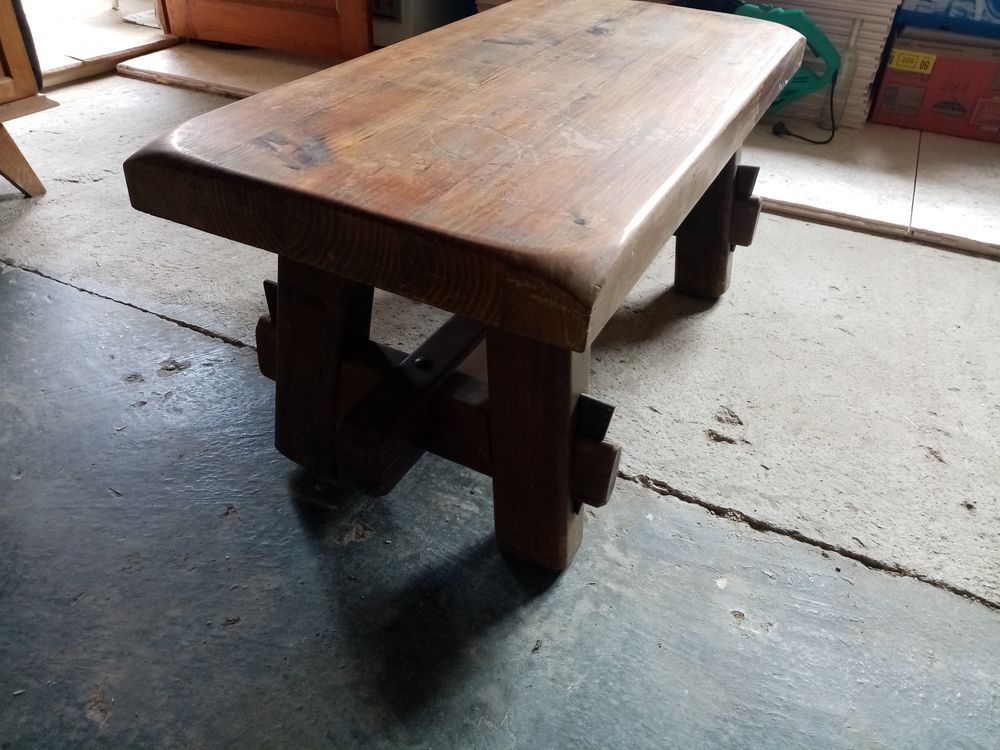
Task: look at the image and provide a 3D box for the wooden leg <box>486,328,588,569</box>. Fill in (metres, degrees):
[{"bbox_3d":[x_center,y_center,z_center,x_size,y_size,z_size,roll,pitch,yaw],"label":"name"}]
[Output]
[{"bbox_3d":[0.045,0.041,0.861,0.098,0.419,0.059,13,34,23],"label":"wooden leg"}]

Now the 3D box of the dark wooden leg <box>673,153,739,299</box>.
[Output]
[{"bbox_3d":[0.403,-0.353,1.440,0.098,0.419,0.059,12,37,24],"label":"dark wooden leg"}]

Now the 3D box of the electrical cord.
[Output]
[{"bbox_3d":[0.932,-0.811,2.258,0.174,0.199,0.191,19,39,19],"label":"electrical cord"}]

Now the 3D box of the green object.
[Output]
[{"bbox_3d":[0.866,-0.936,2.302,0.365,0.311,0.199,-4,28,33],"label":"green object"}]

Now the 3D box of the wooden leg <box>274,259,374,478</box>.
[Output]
[{"bbox_3d":[-0.226,-0.053,0.961,0.098,0.419,0.059,25,38,15],"label":"wooden leg"}]

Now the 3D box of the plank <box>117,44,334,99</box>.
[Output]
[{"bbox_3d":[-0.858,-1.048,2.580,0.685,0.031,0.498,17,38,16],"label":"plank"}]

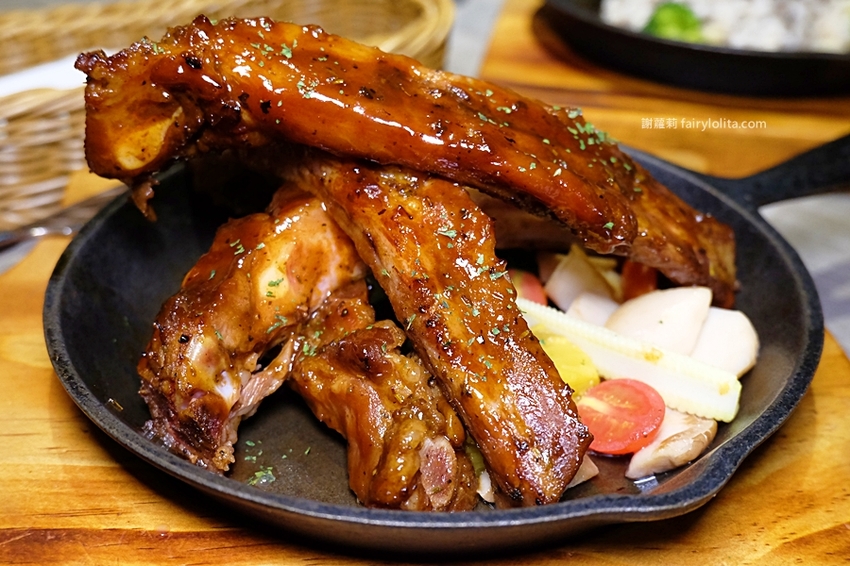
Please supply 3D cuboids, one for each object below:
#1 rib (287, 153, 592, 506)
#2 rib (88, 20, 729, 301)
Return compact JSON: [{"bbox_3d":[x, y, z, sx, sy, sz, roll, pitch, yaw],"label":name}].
[{"bbox_3d":[0.005,0.000,0.295,0.037,0.026,0.140,-22,51,-12],"label":"rib"},{"bbox_3d":[-0.003,-0.038,0.313,0.208,0.043,0.048,10,42,-12],"label":"rib"}]

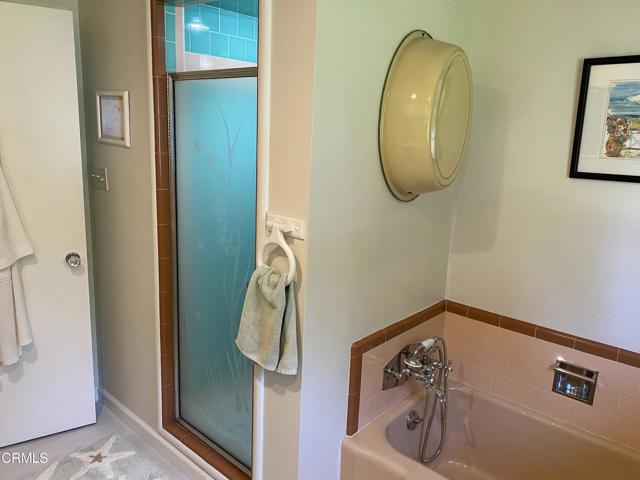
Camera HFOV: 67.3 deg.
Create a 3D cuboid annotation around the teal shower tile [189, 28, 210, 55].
[{"bbox_3d":[-0.562,-0.929,2.255,0.010,0.108,0.111,13,16,40],"label":"teal shower tile"}]

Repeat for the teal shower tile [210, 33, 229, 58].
[{"bbox_3d":[-0.488,-0.946,2.336,0.010,0.108,0.109,13,16,40],"label":"teal shower tile"}]

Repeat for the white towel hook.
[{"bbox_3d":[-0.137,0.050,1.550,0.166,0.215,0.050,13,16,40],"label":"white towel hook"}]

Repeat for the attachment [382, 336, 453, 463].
[{"bbox_3d":[0.439,0.723,2.105,0.180,0.585,0.350,13,16,40],"label":"attachment"}]

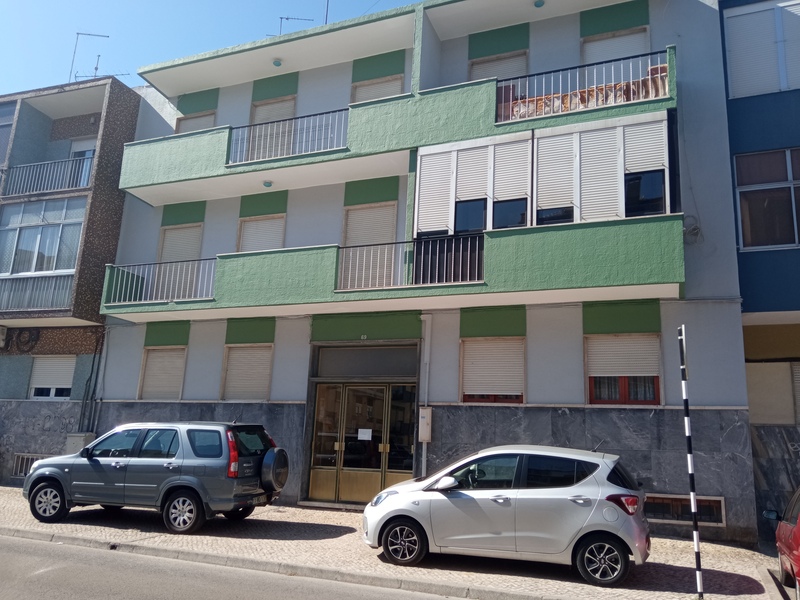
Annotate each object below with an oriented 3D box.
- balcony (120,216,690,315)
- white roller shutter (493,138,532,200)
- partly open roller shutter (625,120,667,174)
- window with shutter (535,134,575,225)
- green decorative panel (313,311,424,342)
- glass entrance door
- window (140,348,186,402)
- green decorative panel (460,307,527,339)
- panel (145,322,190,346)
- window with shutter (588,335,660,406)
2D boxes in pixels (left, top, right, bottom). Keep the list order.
[{"bbox_3d":[-0.938,-0.407,12.529,12.110,1.140,1.147,-3,-14,21],"label":"balcony"},{"bbox_3d":[1.917,-2.202,10.719,0.590,1.027,0.100,-3,-12,22],"label":"white roller shutter"},{"bbox_3d":[4.047,-2.520,10.315,0.608,0.855,0.070,-3,-14,22],"label":"partly open roller shutter"},{"bbox_3d":[2.688,-2.082,10.781,0.618,1.622,0.100,-3,-14,22],"label":"window with shutter"},{"bbox_3d":[-0.715,0.551,12.669,2.471,0.579,0.080,-3,-14,22],"label":"green decorative panel"},{"bbox_3d":[-0.733,2.749,12.069,2.174,2.257,0.120,-3,-12,22],"label":"glass entrance door"},{"bbox_3d":[-5.521,1.695,14.502,1.270,1.262,0.107,-3,-14,21],"label":"window"},{"bbox_3d":[1.708,0.403,11.446,1.214,0.549,0.080,-3,-12,22],"label":"green decorative panel"},{"bbox_3d":[-5.282,0.771,14.221,1.250,0.544,0.080,-3,-12,22],"label":"panel"},{"bbox_3d":[3.758,1.170,10.485,1.210,1.193,0.140,-3,-12,22],"label":"window with shutter"}]

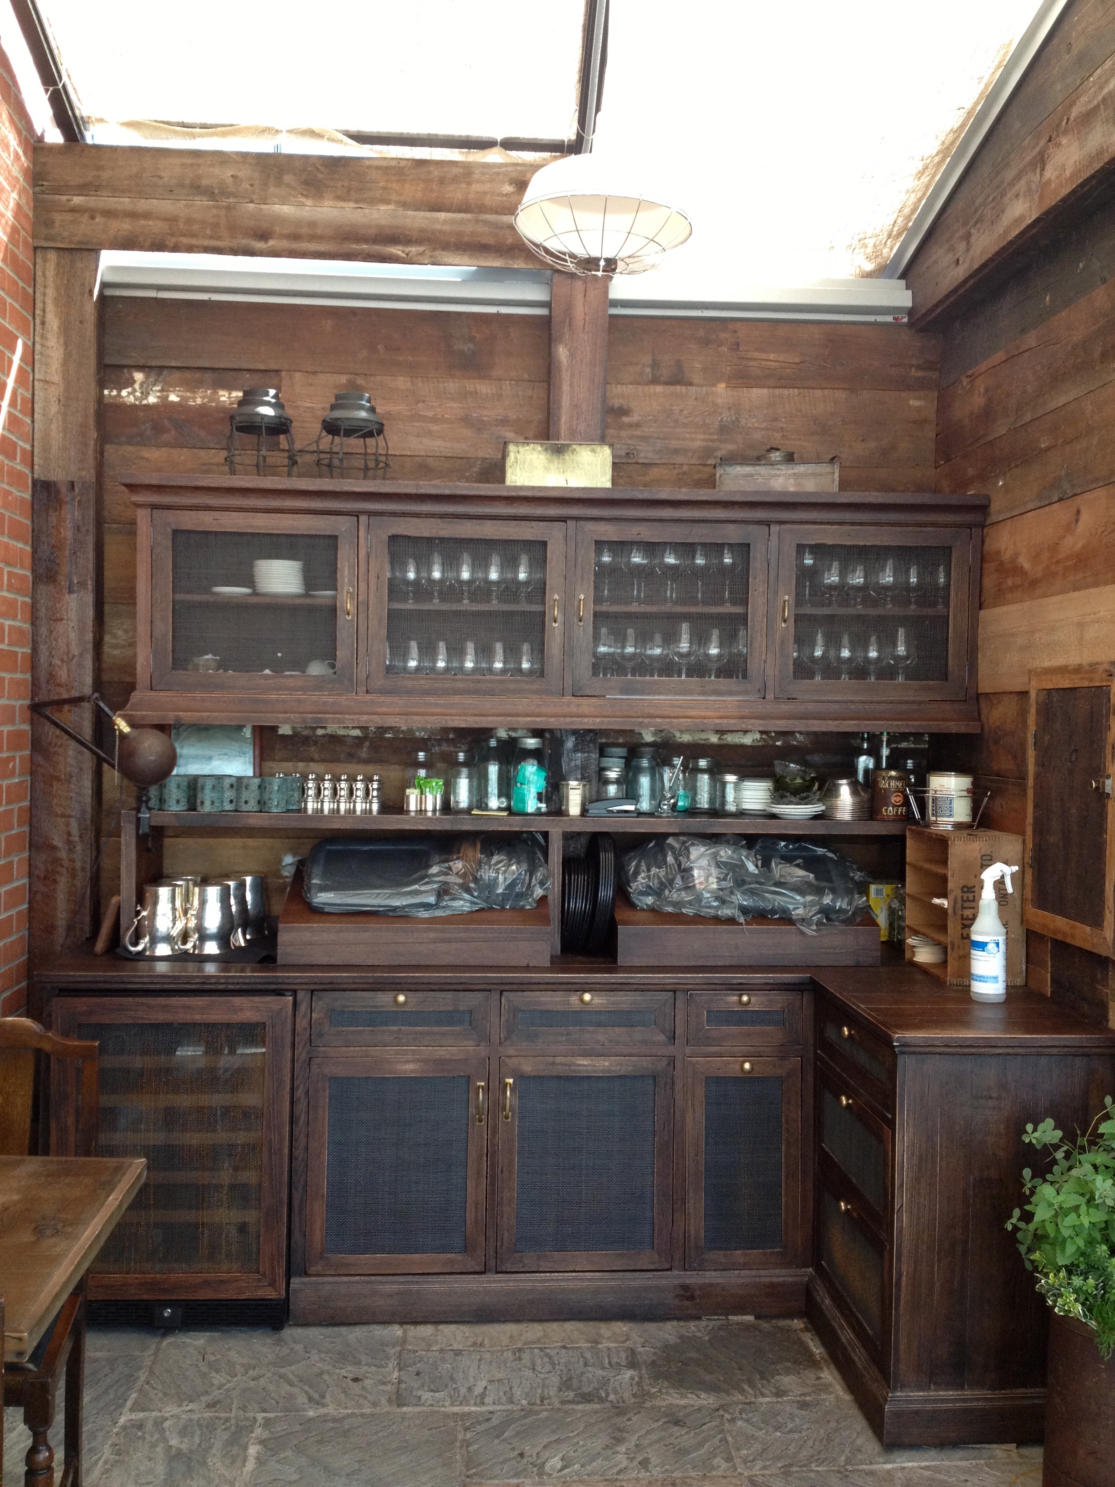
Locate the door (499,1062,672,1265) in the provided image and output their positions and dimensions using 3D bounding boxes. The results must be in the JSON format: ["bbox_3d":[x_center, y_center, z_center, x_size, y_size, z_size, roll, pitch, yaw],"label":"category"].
[{"bbox_3d":[0.075,1.117,4.003,0.461,0.567,0.032,1,1,-4],"label":"door"}]

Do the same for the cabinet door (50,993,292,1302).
[{"bbox_3d":[-1.000,1.044,3.895,0.602,0.783,0.045,1,1,-4],"label":"cabinet door"}]

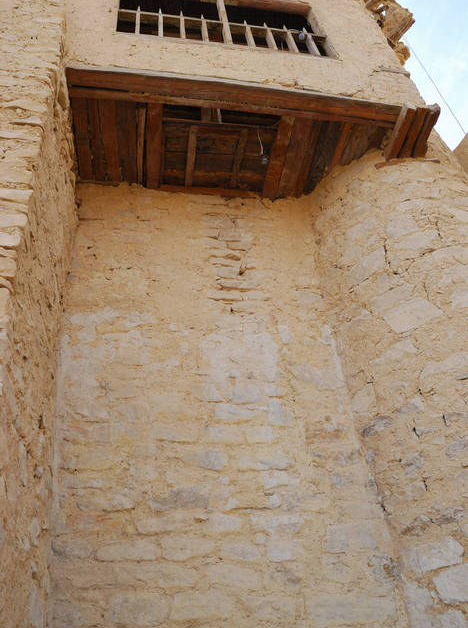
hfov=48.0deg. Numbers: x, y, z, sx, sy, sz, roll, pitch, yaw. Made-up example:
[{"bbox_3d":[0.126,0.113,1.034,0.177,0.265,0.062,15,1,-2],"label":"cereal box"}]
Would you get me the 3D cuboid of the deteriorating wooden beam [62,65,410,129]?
[{"bbox_3d":[0.073,-2.165,5.247,3.341,0.120,0.200,2,-45,-11],"label":"deteriorating wooden beam"}]

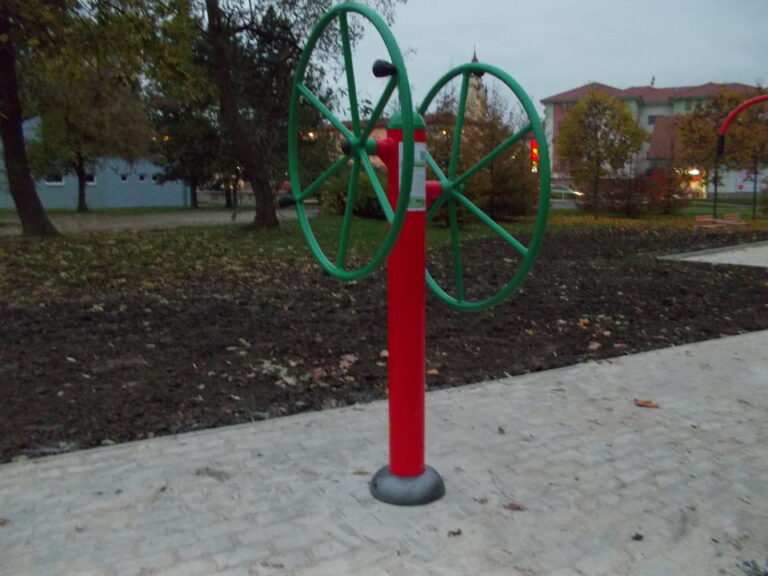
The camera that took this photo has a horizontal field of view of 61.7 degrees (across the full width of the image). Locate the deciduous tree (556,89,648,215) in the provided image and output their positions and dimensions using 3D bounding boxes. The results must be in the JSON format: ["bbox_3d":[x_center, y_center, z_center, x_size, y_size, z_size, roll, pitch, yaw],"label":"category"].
[{"bbox_3d":[9.101,-5.686,26.800,3.750,5.200,3.750,2,9,19],"label":"deciduous tree"}]

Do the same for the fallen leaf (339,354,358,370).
[{"bbox_3d":[-0.243,0.509,4.400,0.125,0.075,0.100,0,9,6],"label":"fallen leaf"}]

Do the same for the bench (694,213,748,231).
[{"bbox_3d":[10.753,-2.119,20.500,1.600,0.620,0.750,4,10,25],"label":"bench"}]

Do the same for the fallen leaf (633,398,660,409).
[{"bbox_3d":[1.469,0.646,3.600,0.150,0.035,0.090,3,9,20],"label":"fallen leaf"}]

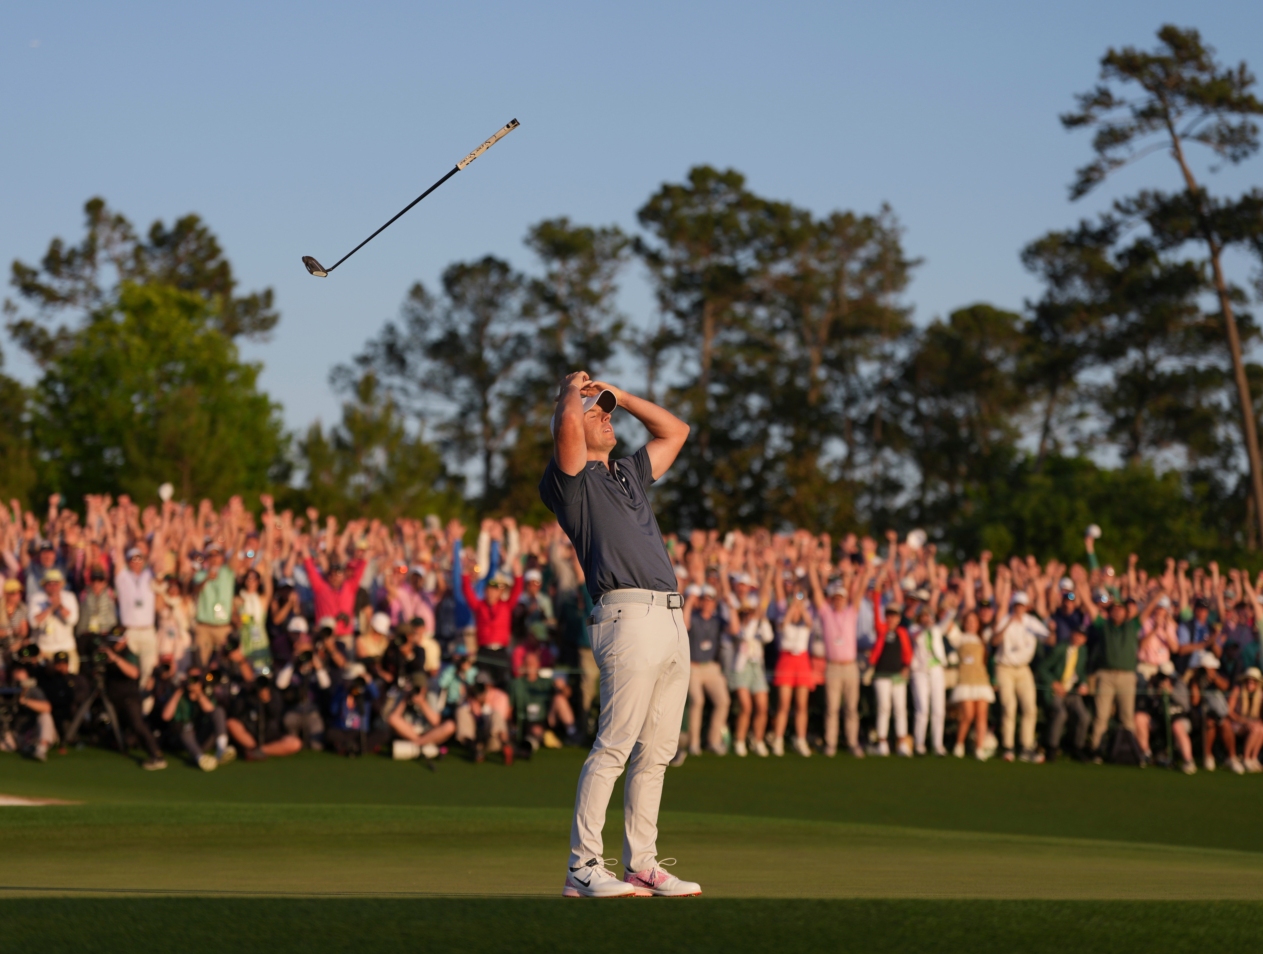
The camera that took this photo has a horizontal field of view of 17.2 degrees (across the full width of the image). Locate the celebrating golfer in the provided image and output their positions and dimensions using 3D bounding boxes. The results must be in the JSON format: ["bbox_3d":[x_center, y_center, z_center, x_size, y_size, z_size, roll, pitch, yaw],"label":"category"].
[{"bbox_3d":[-0.039,0.529,14.000,0.480,1.760,0.580,-2,-3,31],"label":"celebrating golfer"}]

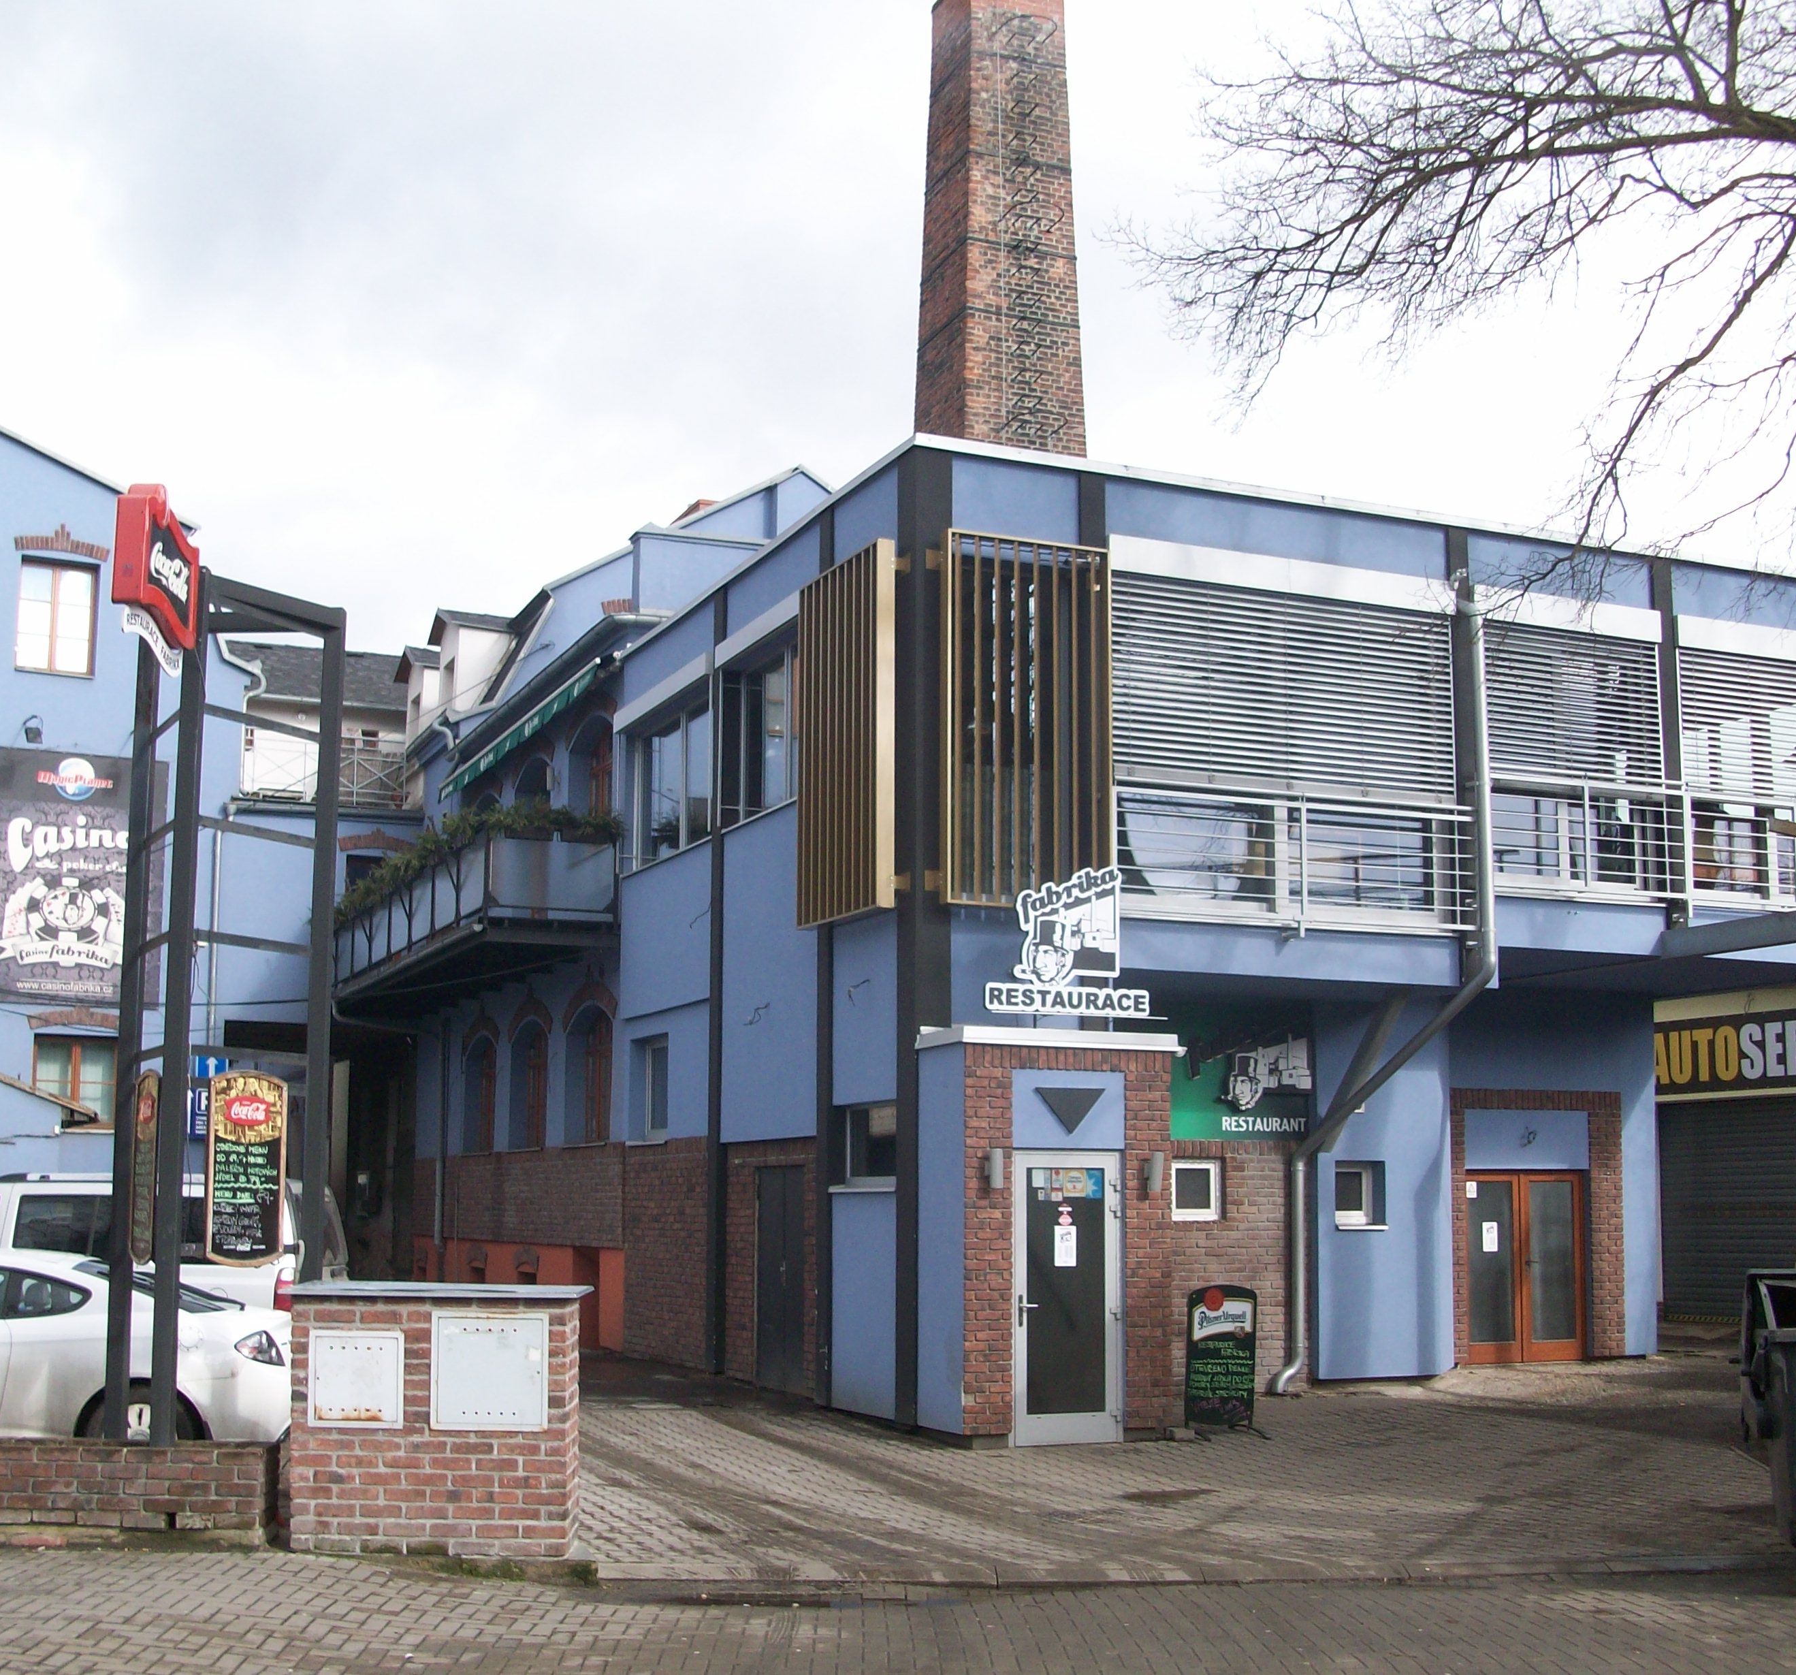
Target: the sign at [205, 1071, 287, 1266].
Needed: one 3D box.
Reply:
[{"bbox_3d":[-3.293,1.673,11.100,0.050,0.970,0.540,-5,-11,28],"label":"sign"}]

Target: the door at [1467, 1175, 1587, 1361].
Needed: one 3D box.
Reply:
[{"bbox_3d":[6.599,4.513,23.120,1.600,1.980,0.100,4,-10,-23],"label":"door"}]

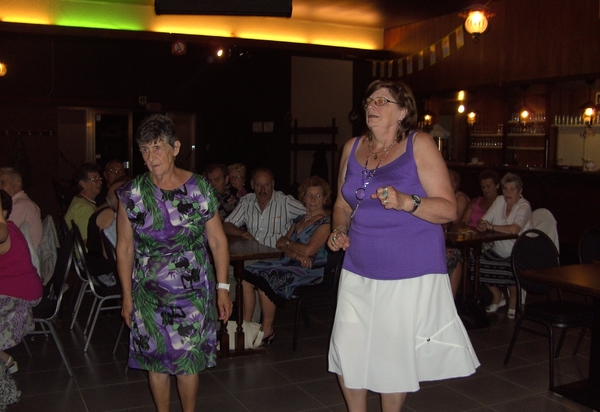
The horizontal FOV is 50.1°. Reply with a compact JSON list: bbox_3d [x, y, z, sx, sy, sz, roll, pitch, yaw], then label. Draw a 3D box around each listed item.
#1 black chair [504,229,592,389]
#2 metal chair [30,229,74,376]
[{"bbox_3d":[1.639,0.623,3.985,0.450,0.900,0.540,-1,5,-18],"label":"black chair"},{"bbox_3d":[-1.726,0.598,3.945,0.560,0.890,0.450,-2,5,-25],"label":"metal chair"}]

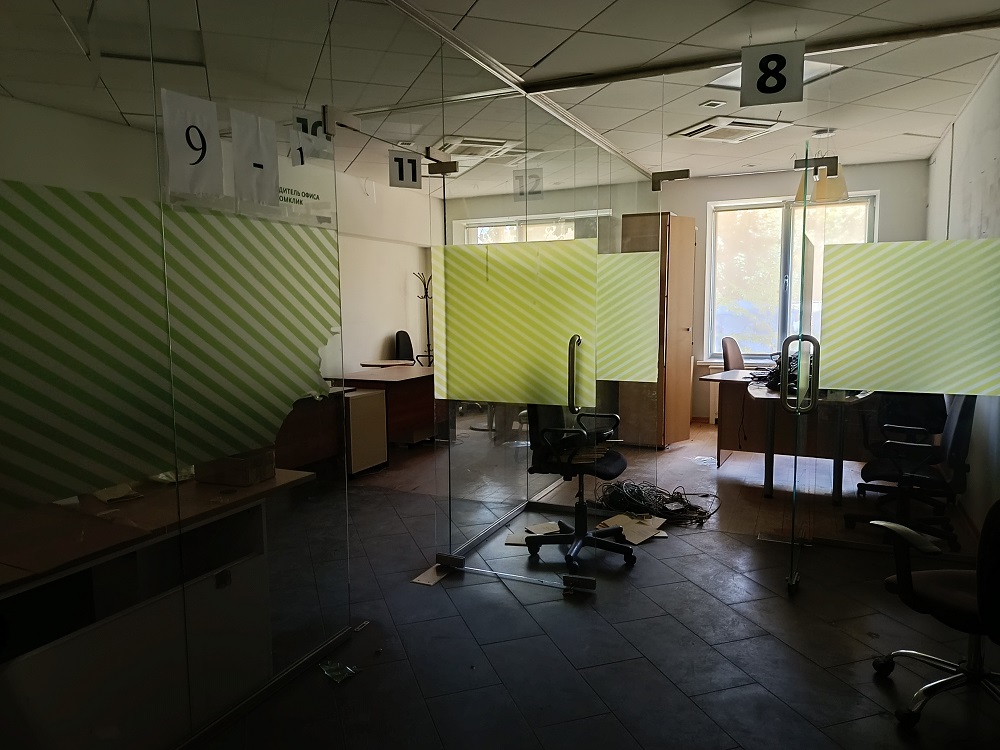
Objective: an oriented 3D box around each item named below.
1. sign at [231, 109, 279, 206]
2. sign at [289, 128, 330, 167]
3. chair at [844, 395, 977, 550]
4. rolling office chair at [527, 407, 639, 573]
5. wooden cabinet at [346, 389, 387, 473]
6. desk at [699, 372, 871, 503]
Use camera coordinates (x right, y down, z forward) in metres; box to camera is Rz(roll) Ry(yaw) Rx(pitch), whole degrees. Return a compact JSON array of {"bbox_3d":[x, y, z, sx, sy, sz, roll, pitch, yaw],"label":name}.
[{"bbox_3d":[-0.848,-0.751,2.412,0.010,0.302,0.212,2,7,25],"label":"sign"},{"bbox_3d":[-0.725,-0.860,2.671,0.010,0.150,0.225,2,7,25],"label":"sign"},{"bbox_3d":[2.503,0.502,4.205,0.630,0.970,0.610,5,8,39],"label":"chair"},{"bbox_3d":[0.461,0.528,3.969,0.620,1.000,0.610,0,6,8],"label":"rolling office chair"},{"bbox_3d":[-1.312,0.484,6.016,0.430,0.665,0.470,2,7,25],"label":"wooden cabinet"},{"bbox_3d":[2.418,0.451,5.624,1.600,0.760,1.850,2,7,25],"label":"desk"}]

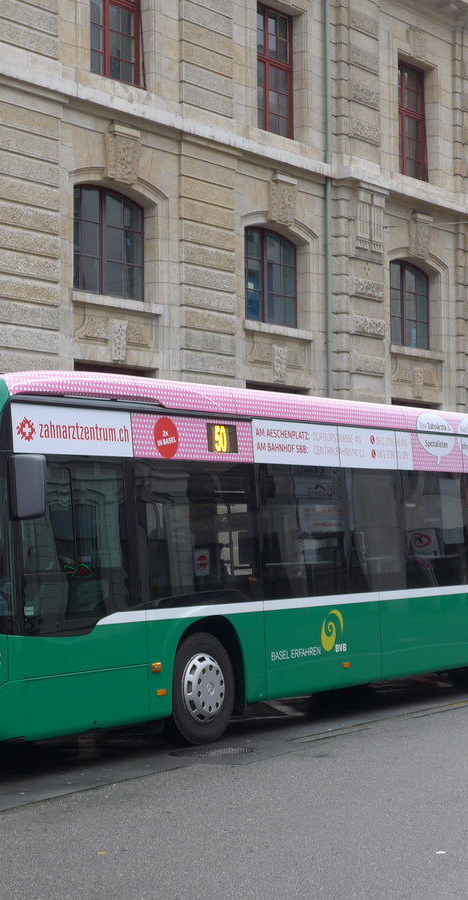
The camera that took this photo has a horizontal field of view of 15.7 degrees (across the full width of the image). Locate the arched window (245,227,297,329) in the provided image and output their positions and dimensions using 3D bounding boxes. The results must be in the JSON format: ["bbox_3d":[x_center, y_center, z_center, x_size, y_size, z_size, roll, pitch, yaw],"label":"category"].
[{"bbox_3d":[0.545,-3.039,29.674,0.200,1.700,1.900,-3,-4,36],"label":"arched window"}]

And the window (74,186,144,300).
[{"bbox_3d":[-1.852,-3.029,24.758,0.200,1.606,1.850,-2,-3,35],"label":"window"}]

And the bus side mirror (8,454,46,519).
[{"bbox_3d":[-1.489,0.263,12.244,0.260,0.450,0.120,-2,-3,22],"label":"bus side mirror"}]

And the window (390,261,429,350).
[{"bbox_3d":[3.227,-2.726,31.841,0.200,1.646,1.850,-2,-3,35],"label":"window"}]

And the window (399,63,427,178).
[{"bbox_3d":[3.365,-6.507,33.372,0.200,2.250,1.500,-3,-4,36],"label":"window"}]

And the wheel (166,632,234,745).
[{"bbox_3d":[-0.356,2.010,14.383,0.290,0.950,0.950,-2,-3,34],"label":"wheel"}]

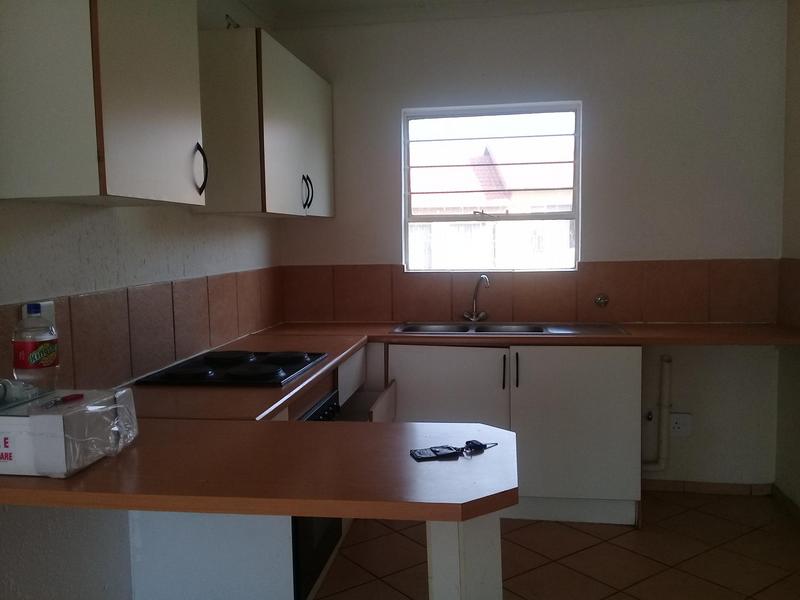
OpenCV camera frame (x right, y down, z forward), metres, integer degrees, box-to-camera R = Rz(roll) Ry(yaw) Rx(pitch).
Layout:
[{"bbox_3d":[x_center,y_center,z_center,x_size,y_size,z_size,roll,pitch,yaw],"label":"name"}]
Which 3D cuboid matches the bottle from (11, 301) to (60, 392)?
[{"bbox_3d":[-0.901,0.180,1.777,0.106,0.330,0.106,-6,7,-44],"label":"bottle"}]

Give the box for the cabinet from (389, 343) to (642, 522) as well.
[{"bbox_3d":[0.579,0.630,3.685,1.181,0.884,0.531,0,5,9],"label":"cabinet"}]

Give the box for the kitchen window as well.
[{"bbox_3d":[0.491,-0.598,3.893,0.955,0.895,0.080,0,5,9],"label":"kitchen window"}]

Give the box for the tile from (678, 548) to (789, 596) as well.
[{"bbox_3d":[1.374,1.128,2.966,0.333,0.010,0.333,-5,6,-35],"label":"tile"}]

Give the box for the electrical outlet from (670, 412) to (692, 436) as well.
[{"bbox_3d":[1.498,0.663,3.809,0.112,0.122,0.020,0,5,9],"label":"electrical outlet"}]

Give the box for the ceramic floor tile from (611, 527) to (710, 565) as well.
[{"bbox_3d":[1.178,1.107,3.240,0.333,0.010,0.333,-5,6,-35],"label":"ceramic floor tile"}]

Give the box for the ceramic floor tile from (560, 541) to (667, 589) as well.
[{"bbox_3d":[0.903,1.131,3.045,0.333,0.010,0.333,-5,6,-35],"label":"ceramic floor tile"}]

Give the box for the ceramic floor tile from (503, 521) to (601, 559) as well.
[{"bbox_3d":[0.706,1.110,3.319,0.333,0.010,0.333,-5,6,-35],"label":"ceramic floor tile"}]

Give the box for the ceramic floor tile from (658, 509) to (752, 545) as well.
[{"bbox_3d":[1.453,1.084,3.435,0.333,0.010,0.333,-5,6,-35],"label":"ceramic floor tile"}]

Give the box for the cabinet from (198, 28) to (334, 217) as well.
[{"bbox_3d":[-0.622,-0.769,3.441,0.328,0.724,1.108,0,5,9],"label":"cabinet"}]

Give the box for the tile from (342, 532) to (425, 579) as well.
[{"bbox_3d":[-0.040,1.135,3.203,0.333,0.010,0.333,-5,6,-35],"label":"tile"}]

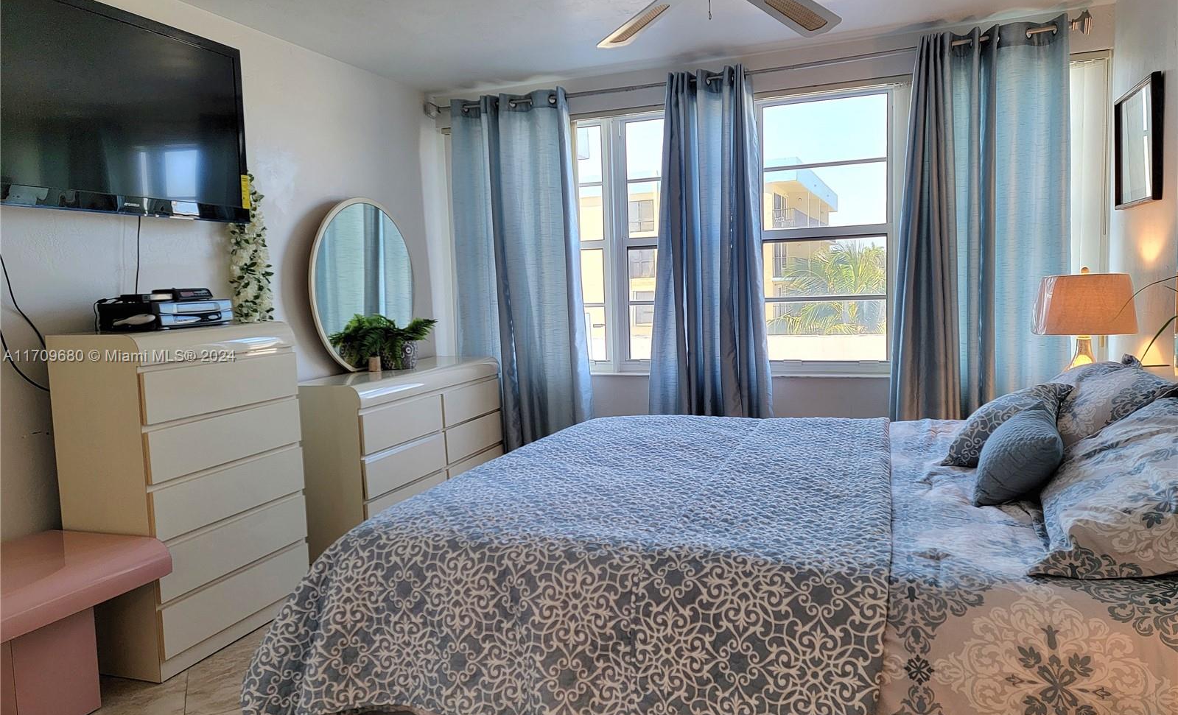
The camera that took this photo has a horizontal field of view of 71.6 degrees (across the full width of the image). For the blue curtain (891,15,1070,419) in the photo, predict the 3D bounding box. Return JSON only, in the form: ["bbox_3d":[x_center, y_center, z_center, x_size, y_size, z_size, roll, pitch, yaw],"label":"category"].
[{"bbox_3d":[1.829,-0.408,3.893,0.800,2.230,0.140,0,6,21],"label":"blue curtain"}]

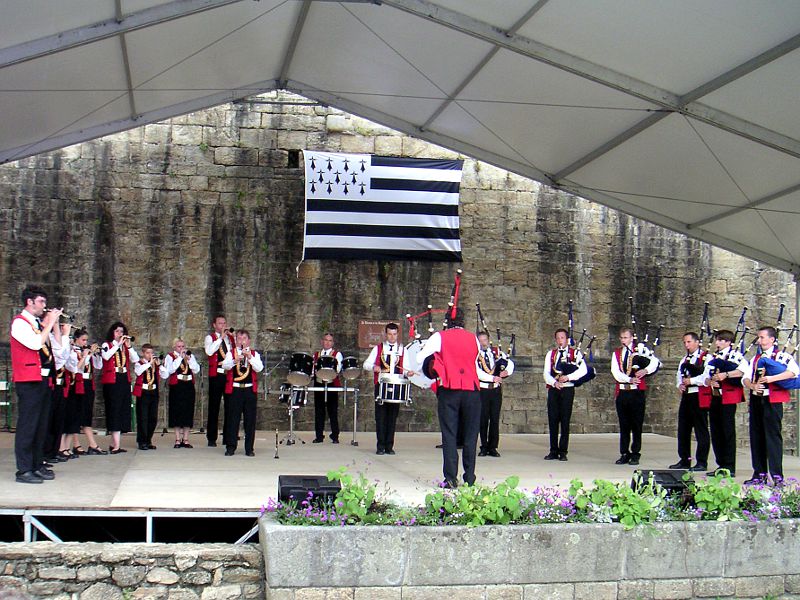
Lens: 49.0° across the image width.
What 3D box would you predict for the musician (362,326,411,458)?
[{"bbox_3d":[-0.171,1.209,12.000,0.660,1.780,0.480,2,-5,-3],"label":"musician"}]

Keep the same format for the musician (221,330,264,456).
[{"bbox_3d":[-2.042,1.199,11.491,0.560,1.640,0.450,2,-5,-13],"label":"musician"}]

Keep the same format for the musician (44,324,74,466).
[{"bbox_3d":[-3.980,1.057,10.355,0.480,1.640,0.480,0,-5,15],"label":"musician"}]

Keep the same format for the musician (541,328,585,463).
[{"bbox_3d":[2.246,1.294,12.098,0.580,1.760,0.450,-1,-5,25],"label":"musician"}]

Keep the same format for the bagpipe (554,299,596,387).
[{"bbox_3d":[2.361,0.587,11.850,0.550,1.180,0.480,-1,-5,23],"label":"bagpipe"}]

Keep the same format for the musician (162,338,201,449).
[{"bbox_3d":[-3.098,1.326,12.450,0.500,1.560,0.450,4,-6,-25],"label":"musician"}]

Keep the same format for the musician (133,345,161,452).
[{"bbox_3d":[-3.429,1.318,11.998,0.420,1.420,0.380,4,-6,-33],"label":"musician"}]

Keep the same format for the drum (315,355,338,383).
[{"bbox_3d":[-1.096,1.022,13.100,0.340,0.280,0.340,2,-39,0],"label":"drum"}]

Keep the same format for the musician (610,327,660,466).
[{"bbox_3d":[3.127,1.277,11.704,0.620,1.770,0.450,-1,-5,25],"label":"musician"}]

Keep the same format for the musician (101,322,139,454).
[{"bbox_3d":[-3.654,1.135,11.492,0.500,1.690,0.450,6,-6,-42],"label":"musician"}]

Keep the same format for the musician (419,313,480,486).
[{"bbox_3d":[0.488,0.965,8.650,0.600,1.760,0.480,2,-5,-10],"label":"musician"}]

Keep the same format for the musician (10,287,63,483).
[{"bbox_3d":[-3.362,0.784,8.100,0.460,1.800,0.480,1,-5,9],"label":"musician"}]

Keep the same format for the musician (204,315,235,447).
[{"bbox_3d":[-2.628,1.186,12.830,0.500,1.860,0.440,6,-6,-42],"label":"musician"}]

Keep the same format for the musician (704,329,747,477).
[{"bbox_3d":[3.892,1.231,10.500,0.430,1.730,0.500,3,-5,-21],"label":"musician"}]

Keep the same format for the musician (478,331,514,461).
[{"bbox_3d":[1.314,1.296,12.221,0.550,1.730,0.420,1,-5,5],"label":"musician"}]

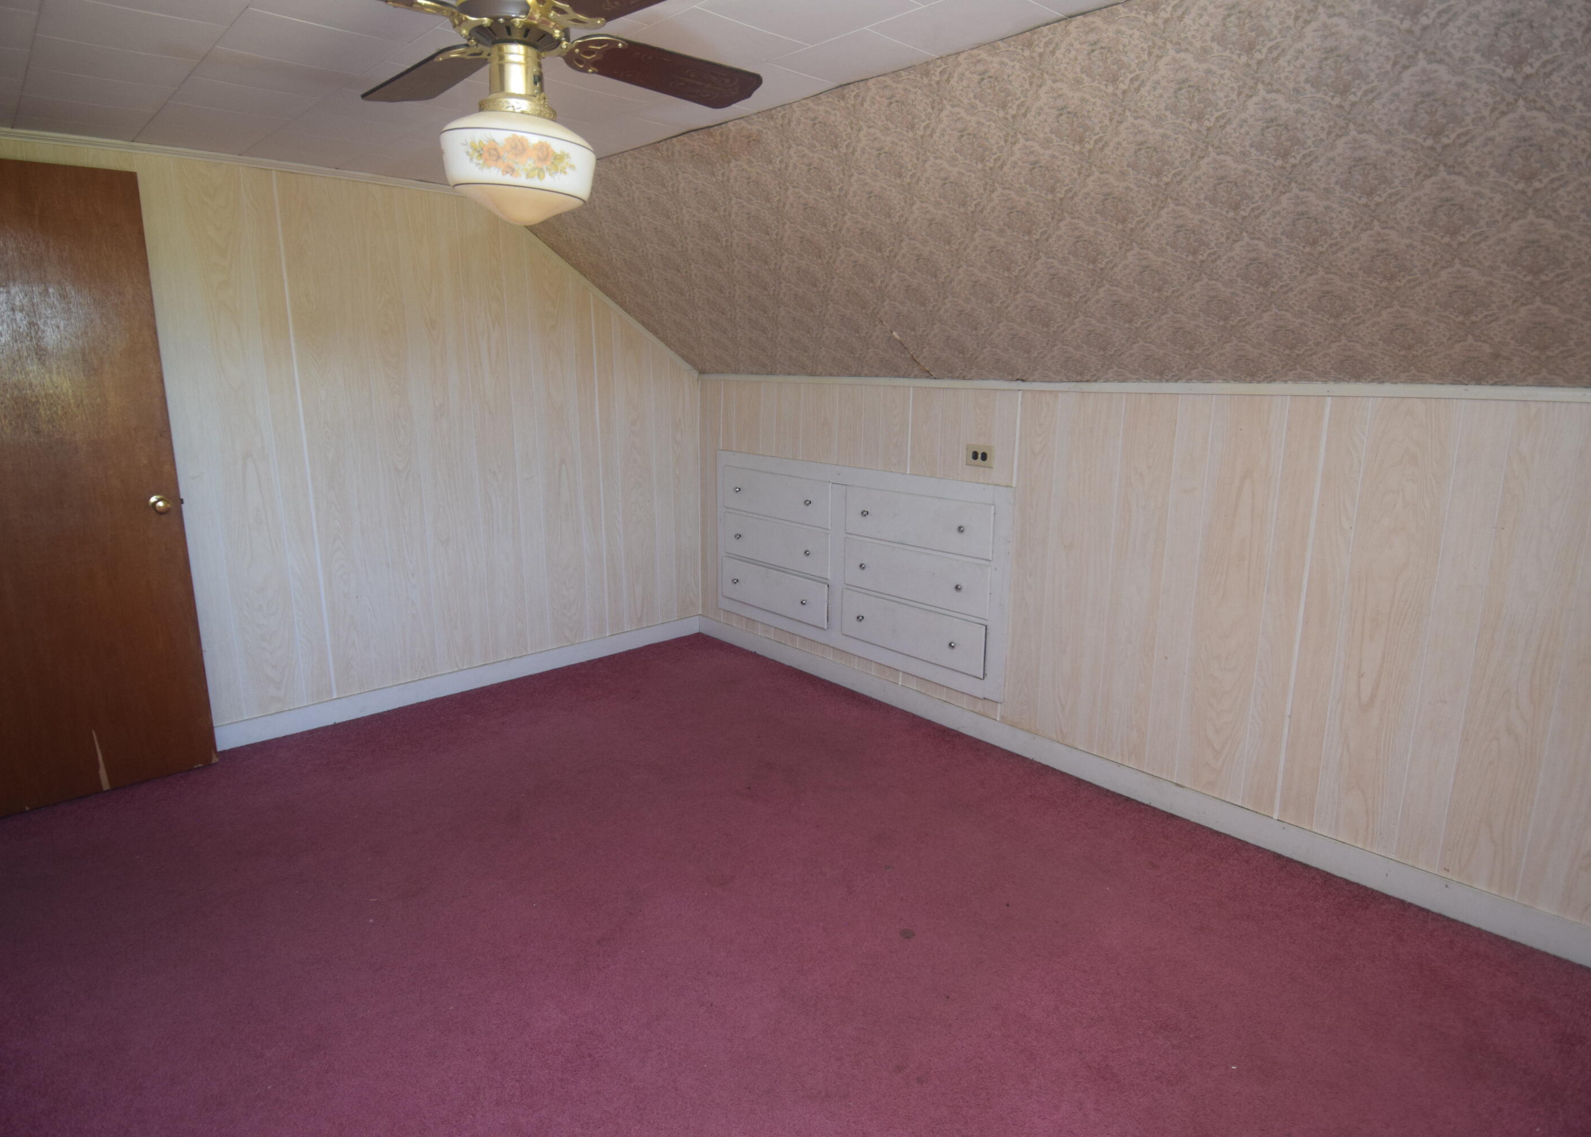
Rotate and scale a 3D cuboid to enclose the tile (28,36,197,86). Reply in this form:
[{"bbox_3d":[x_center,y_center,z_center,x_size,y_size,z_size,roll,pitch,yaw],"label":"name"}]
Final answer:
[{"bbox_3d":[-1.644,-1.222,2.051,0.305,0.018,0.305,-11,18,-43],"label":"tile"}]

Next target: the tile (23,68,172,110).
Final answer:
[{"bbox_3d":[-1.856,-1.279,2.268,0.305,0.018,0.305,-11,18,-43],"label":"tile"}]

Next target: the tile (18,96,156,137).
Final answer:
[{"bbox_3d":[-2.070,-1.335,2.485,0.305,0.018,0.305,-11,18,-43],"label":"tile"}]

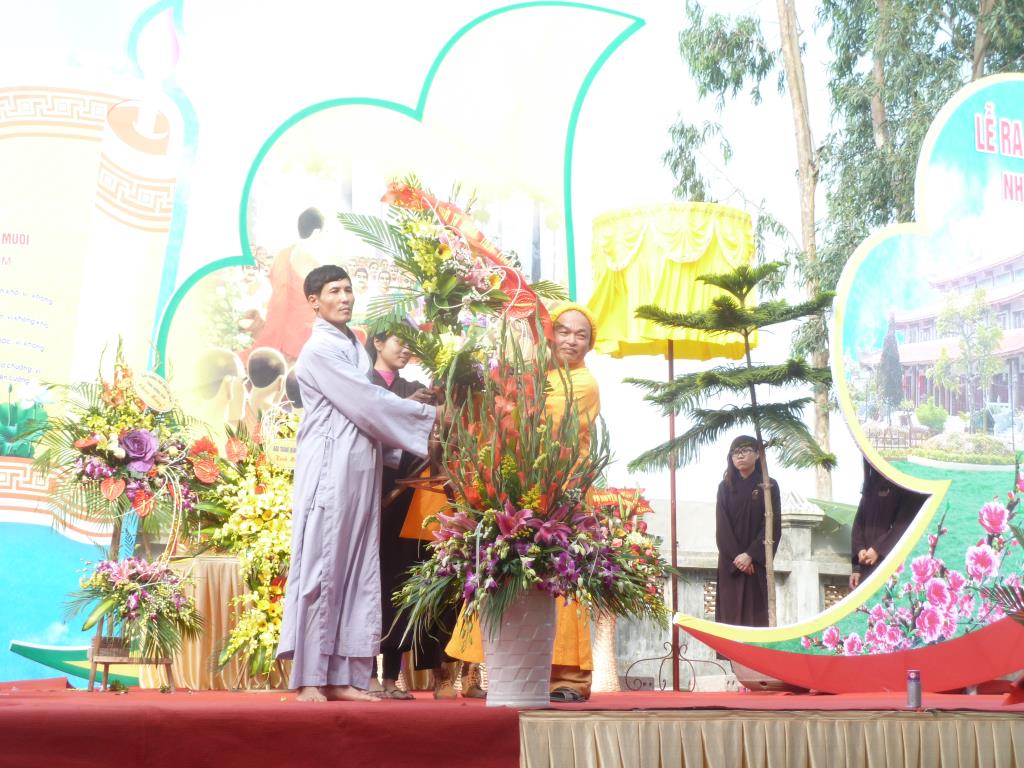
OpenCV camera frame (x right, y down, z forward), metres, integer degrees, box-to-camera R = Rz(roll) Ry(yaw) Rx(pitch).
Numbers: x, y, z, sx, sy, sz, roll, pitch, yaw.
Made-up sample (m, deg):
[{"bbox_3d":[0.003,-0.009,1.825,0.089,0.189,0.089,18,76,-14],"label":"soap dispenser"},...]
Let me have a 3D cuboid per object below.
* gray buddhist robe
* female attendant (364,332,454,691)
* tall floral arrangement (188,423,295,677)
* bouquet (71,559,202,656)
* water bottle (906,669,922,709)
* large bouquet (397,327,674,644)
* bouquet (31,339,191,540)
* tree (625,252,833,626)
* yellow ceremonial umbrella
[{"bbox_3d":[-0.603,0.448,7.580,0.550,1.416,0.500,-4,-9,28],"label":"gray buddhist robe"},{"bbox_3d":[-0.422,0.514,7.852,0.450,1.454,0.450,-5,-9,31],"label":"female attendant"},{"bbox_3d":[-1.192,0.761,9.383,0.694,1.233,0.500,0,-8,0],"label":"tall floral arrangement"},{"bbox_3d":[-1.764,1.030,9.145,0.633,0.468,0.450,1,-8,-6],"label":"bouquet"},{"bbox_3d":[1.383,1.027,6.673,0.050,0.130,0.050,0,-8,0],"label":"water bottle"},{"bbox_3d":[0.078,0.335,6.867,0.944,1.125,0.750,0,-8,0],"label":"large bouquet"},{"bbox_3d":[-1.857,0.270,9.248,0.771,0.919,0.500,1,-8,-6],"label":"bouquet"},{"bbox_3d":[1.044,0.393,9.332,0.986,1.965,0.950,0,-8,0],"label":"tree"},{"bbox_3d":[0.772,0.282,9.549,0.822,2.363,0.822,0,-8,0],"label":"yellow ceremonial umbrella"}]

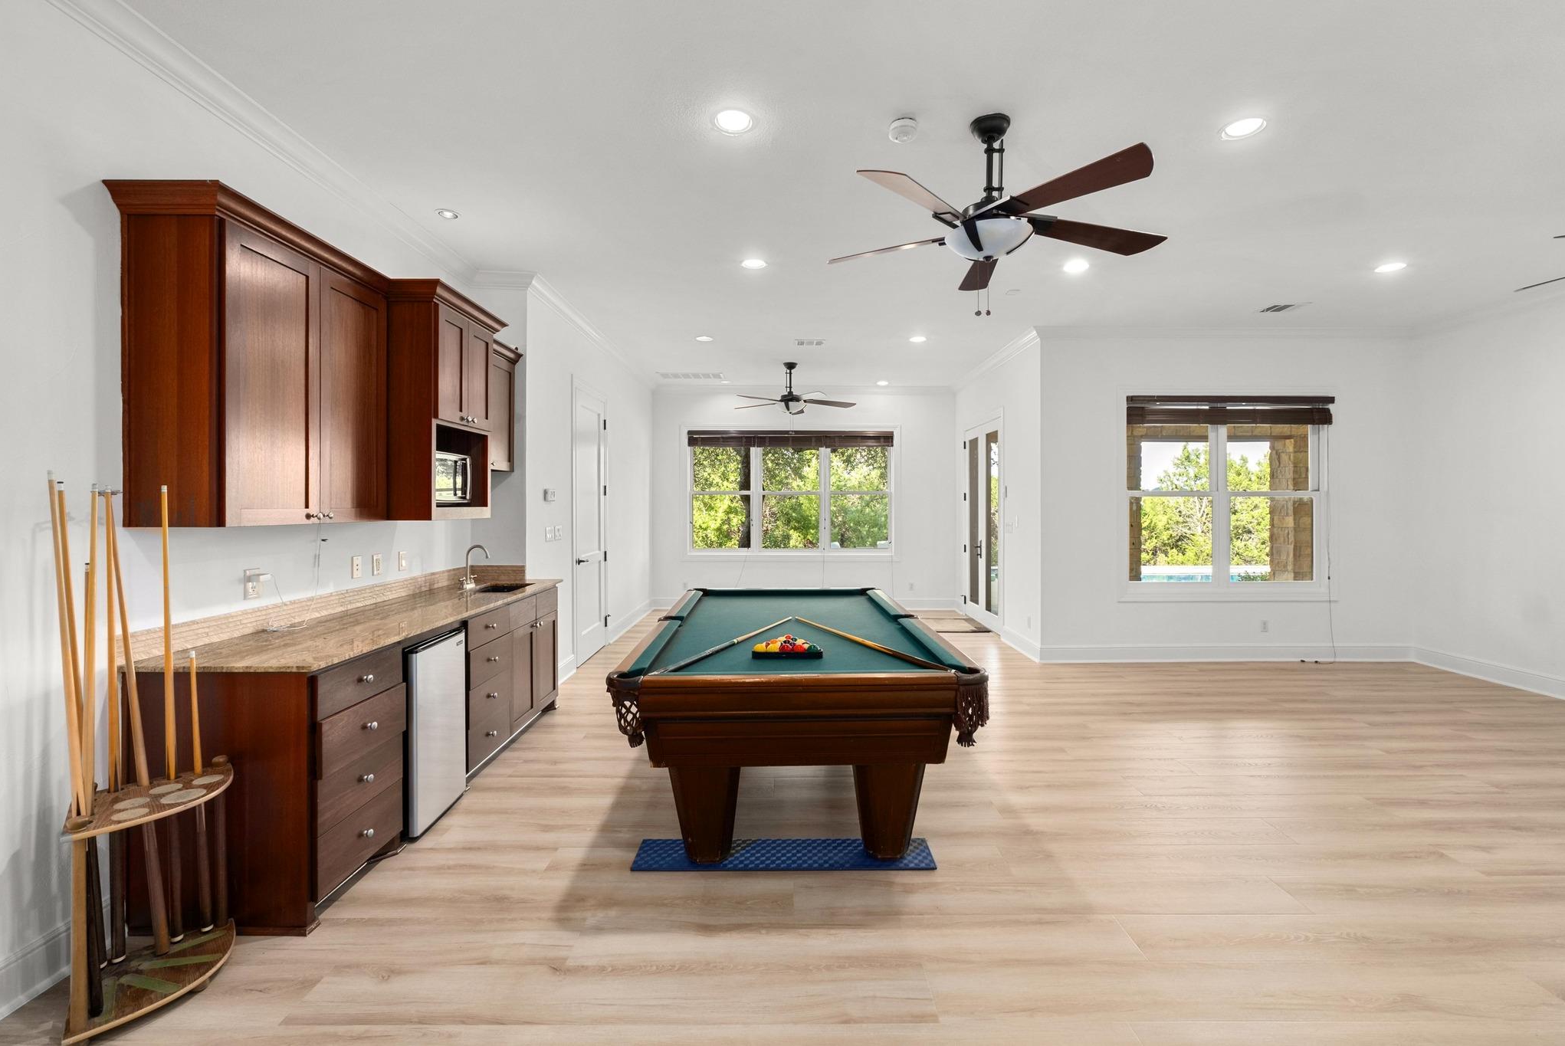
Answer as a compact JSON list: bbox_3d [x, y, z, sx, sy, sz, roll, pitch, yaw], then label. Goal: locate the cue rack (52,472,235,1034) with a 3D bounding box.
[{"bbox_3d":[-1.930,0.640,1.930,0.410,1.500,0.480,0,2,7],"label":"cue rack"}]

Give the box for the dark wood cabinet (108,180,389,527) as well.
[{"bbox_3d":[-2.000,-0.556,2.586,0.370,1.119,0.958,0,2,0],"label":"dark wood cabinet"}]

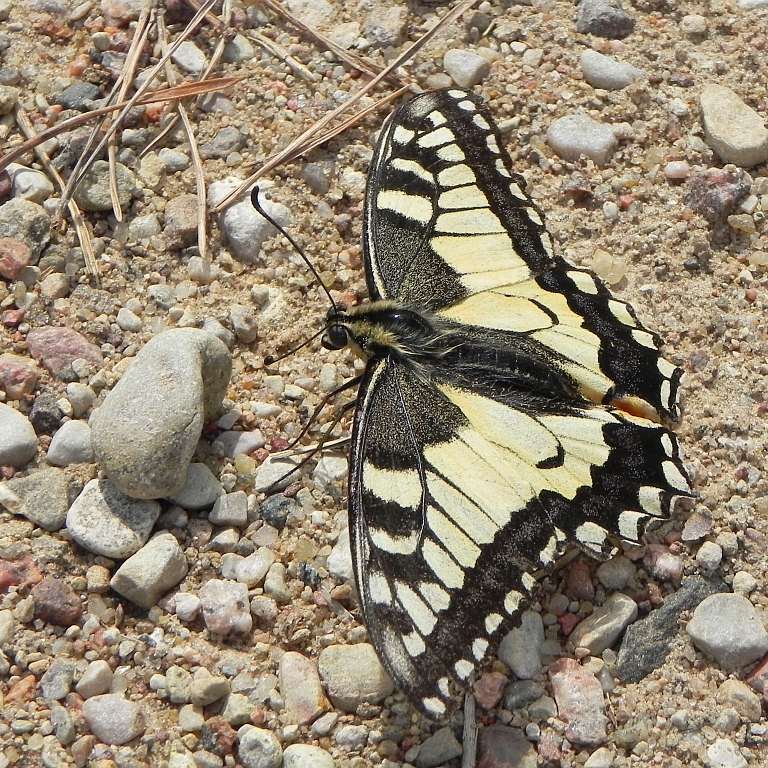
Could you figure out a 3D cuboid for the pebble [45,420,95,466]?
[{"bbox_3d":[-0.032,0.007,0.291,0.005,0.004,0.004,-18,55,-13],"label":"pebble"}]

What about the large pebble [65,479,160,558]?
[{"bbox_3d":[-0.027,0.013,0.285,0.009,0.005,0.009,23,56,16],"label":"large pebble"}]

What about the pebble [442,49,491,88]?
[{"bbox_3d":[0.009,-0.036,0.323,0.005,0.003,0.004,33,60,23],"label":"pebble"}]

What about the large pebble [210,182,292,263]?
[{"bbox_3d":[-0.014,-0.018,0.306,0.007,0.005,0.011,-28,55,-22],"label":"large pebble"}]

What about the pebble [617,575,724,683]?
[{"bbox_3d":[0.028,0.024,0.275,0.005,0.005,0.015,31,58,22],"label":"pebble"}]

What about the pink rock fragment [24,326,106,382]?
[{"bbox_3d":[-0.034,-0.003,0.299,0.009,0.003,0.005,31,59,21],"label":"pink rock fragment"}]

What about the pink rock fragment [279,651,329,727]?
[{"bbox_3d":[-0.008,0.030,0.274,0.004,0.003,0.008,-12,54,-9],"label":"pink rock fragment"}]

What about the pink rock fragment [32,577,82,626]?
[{"bbox_3d":[-0.032,0.021,0.277,0.005,0.004,0.005,37,61,25],"label":"pink rock fragment"}]

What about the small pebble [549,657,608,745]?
[{"bbox_3d":[0.019,0.031,0.270,0.005,0.004,0.010,-13,53,-10],"label":"small pebble"}]

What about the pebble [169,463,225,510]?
[{"bbox_3d":[-0.019,0.010,0.288,0.006,0.003,0.004,10,54,8],"label":"pebble"}]

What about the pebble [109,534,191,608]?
[{"bbox_3d":[-0.023,0.018,0.276,0.008,0.005,0.006,-33,57,-24],"label":"pebble"}]

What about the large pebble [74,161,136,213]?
[{"bbox_3d":[-0.031,-0.022,0.310,0.007,0.005,0.006,10,53,8],"label":"large pebble"}]

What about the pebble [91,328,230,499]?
[{"bbox_3d":[-0.023,0.003,0.286,0.012,0.012,0.021,17,54,13],"label":"pebble"}]

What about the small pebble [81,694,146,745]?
[{"bbox_3d":[-0.026,0.032,0.272,0.006,0.003,0.004,20,55,14],"label":"small pebble"}]

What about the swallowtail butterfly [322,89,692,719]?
[{"bbox_3d":[0.013,0.000,0.282,0.037,0.013,0.080,10,49,-11],"label":"swallowtail butterfly"}]

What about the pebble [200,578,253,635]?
[{"bbox_3d":[-0.015,0.022,0.279,0.005,0.004,0.006,-8,53,-6],"label":"pebble"}]

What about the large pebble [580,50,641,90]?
[{"bbox_3d":[0.026,-0.036,0.322,0.008,0.004,0.004,20,55,15],"label":"large pebble"}]

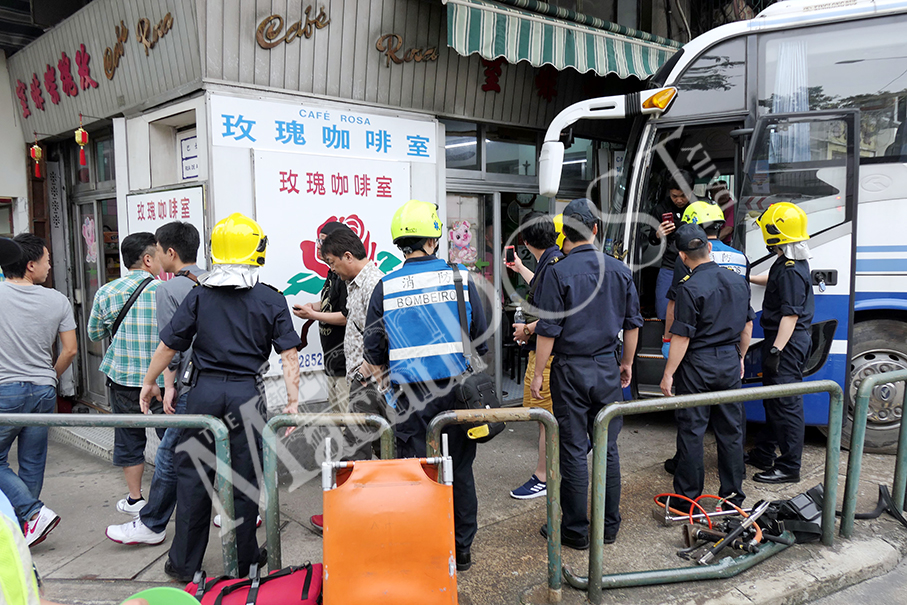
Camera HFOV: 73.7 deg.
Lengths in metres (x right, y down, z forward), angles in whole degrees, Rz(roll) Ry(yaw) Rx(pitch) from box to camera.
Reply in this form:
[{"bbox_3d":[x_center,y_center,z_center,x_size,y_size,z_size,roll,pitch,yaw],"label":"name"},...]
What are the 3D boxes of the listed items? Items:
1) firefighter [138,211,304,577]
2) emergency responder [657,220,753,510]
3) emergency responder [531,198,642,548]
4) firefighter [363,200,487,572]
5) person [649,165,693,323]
[{"bbox_3d":[-1.100,0.451,2.916,0.690,1.750,0.440,-2,5,-14],"label":"firefighter"},{"bbox_3d":[1.521,0.374,3.688,0.540,1.700,0.400,0,5,4],"label":"emergency responder"},{"bbox_3d":[0.689,0.385,3.176,0.550,1.790,0.400,-1,5,-8],"label":"emergency responder"},{"bbox_3d":[-0.135,0.418,2.929,0.590,1.790,0.450,-1,5,-2],"label":"firefighter"},{"bbox_3d":[1.939,-0.331,5.194,0.520,1.660,0.460,1,6,22],"label":"person"}]

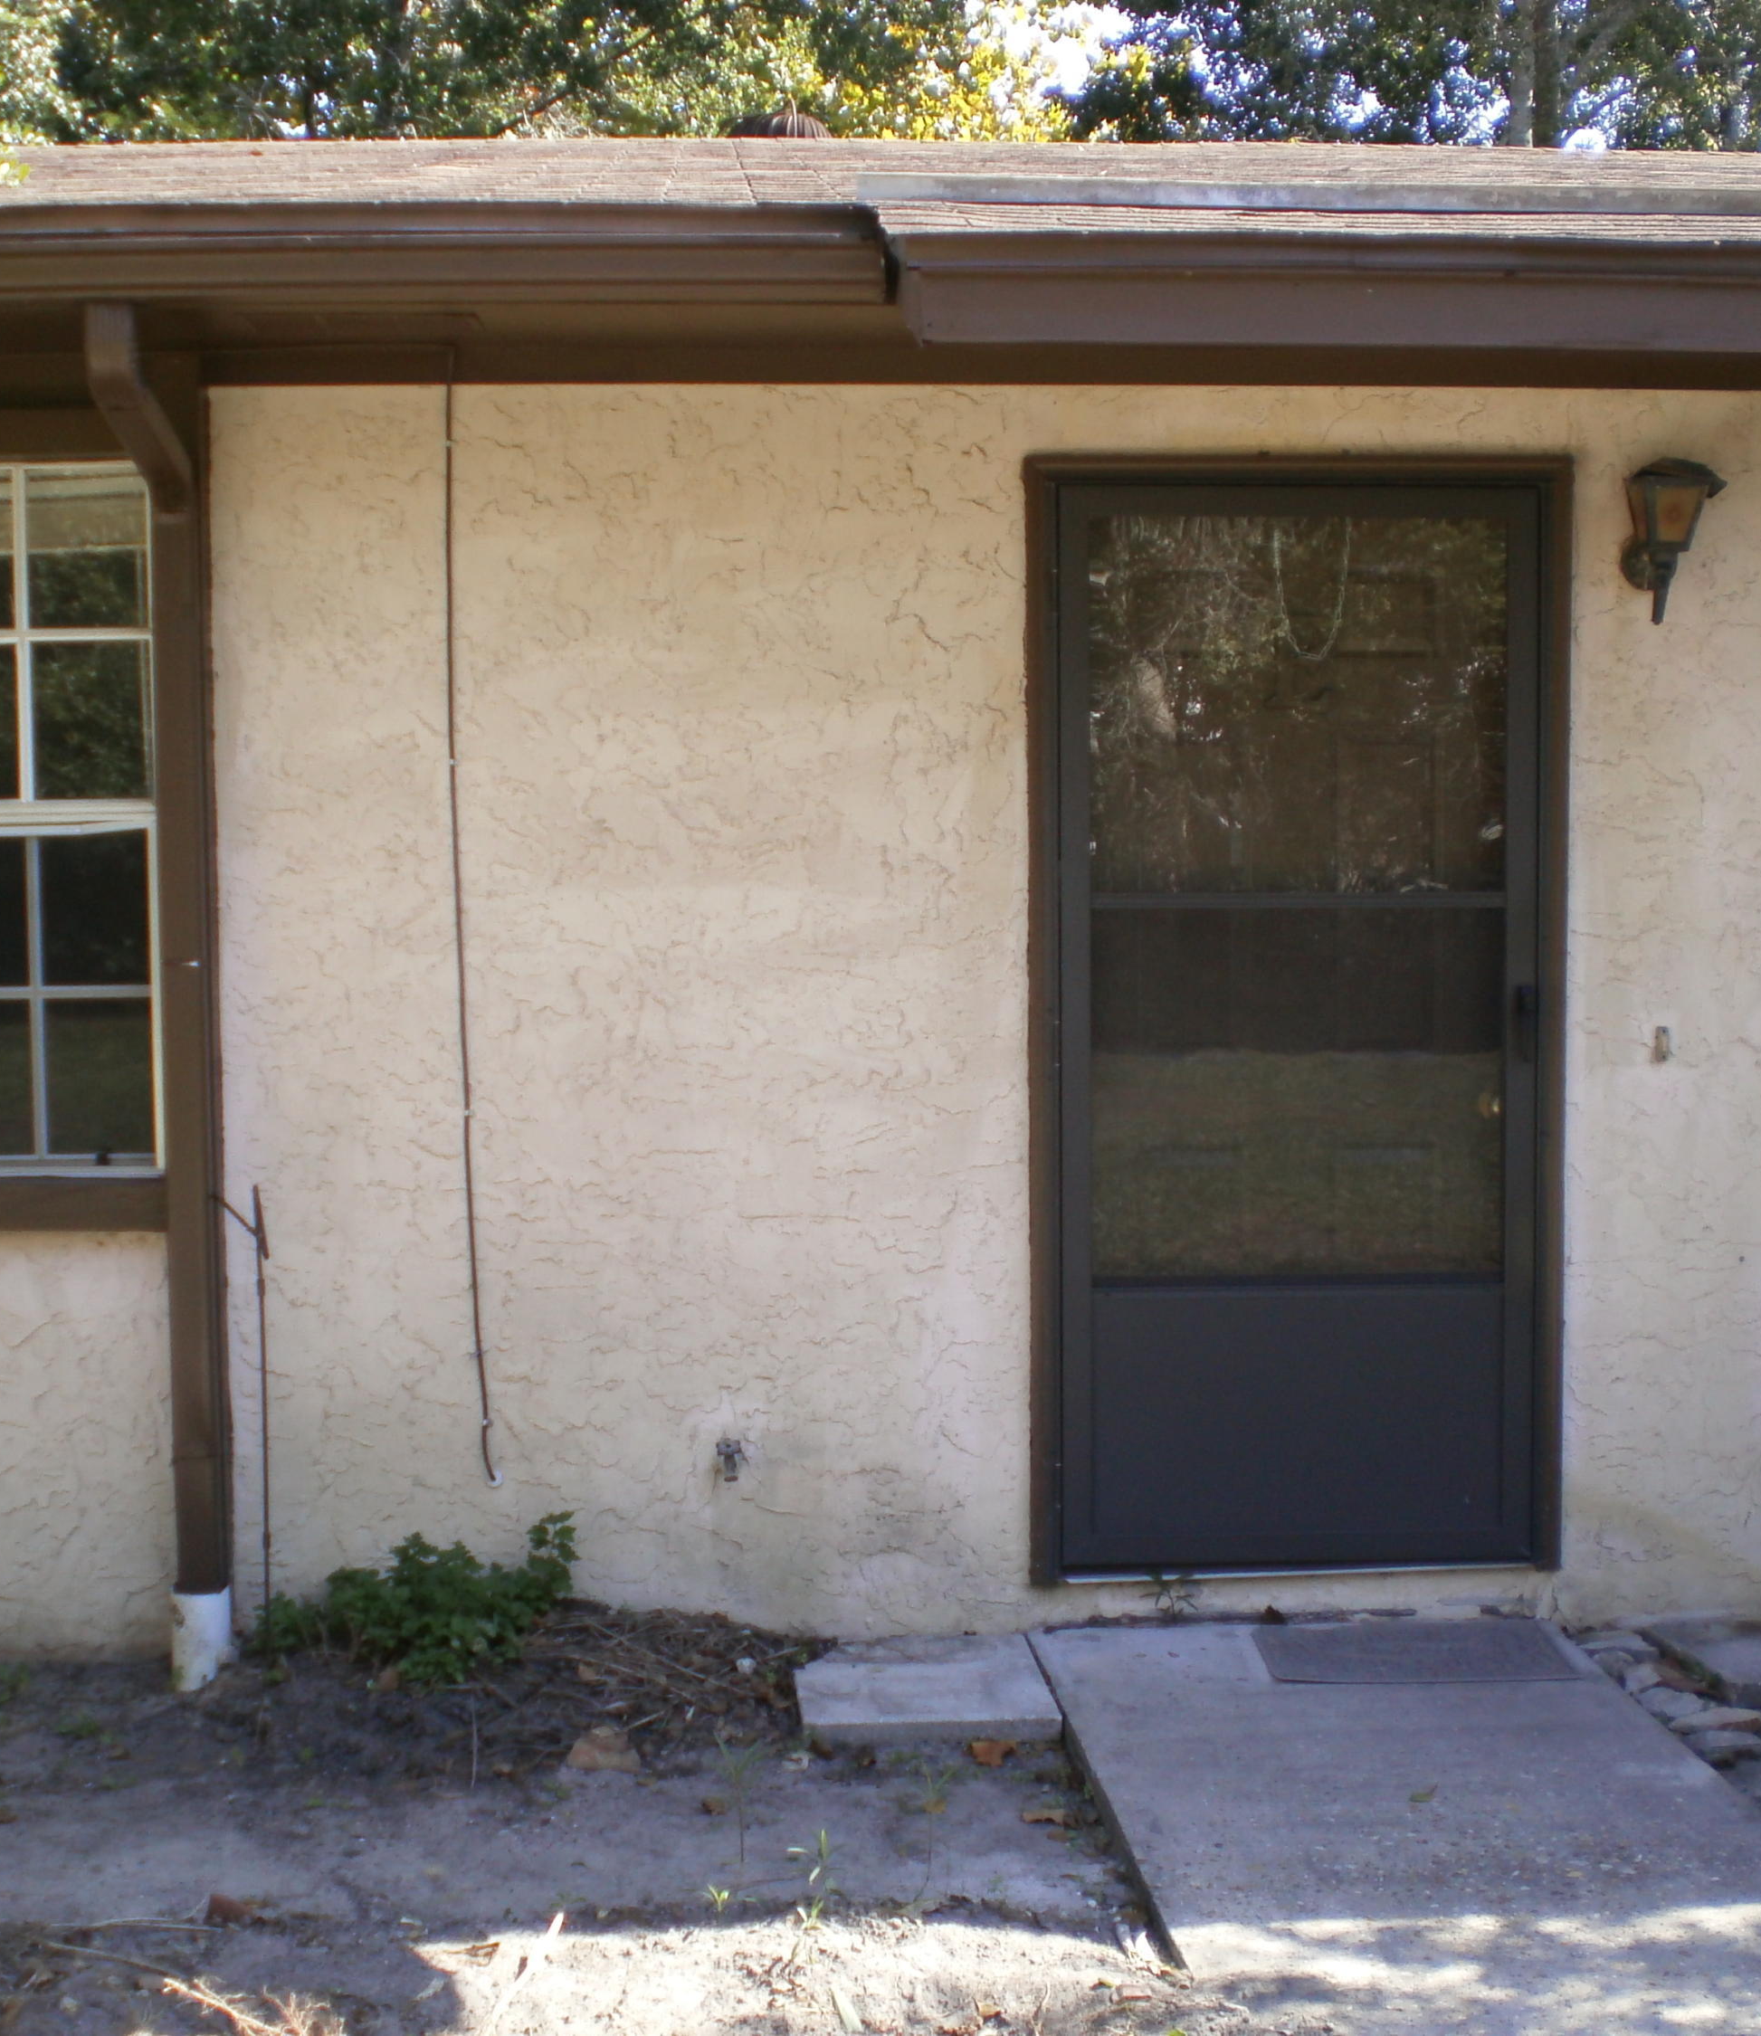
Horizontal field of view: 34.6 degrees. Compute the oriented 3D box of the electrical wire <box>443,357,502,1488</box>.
[{"bbox_3d":[-0.731,-0.162,5.104,0.065,2.050,0.020,-1,3,-3],"label":"electrical wire"}]

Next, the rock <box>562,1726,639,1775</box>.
[{"bbox_3d":[-0.455,1.199,4.622,0.127,0.055,0.080,-1,3,-3],"label":"rock"}]

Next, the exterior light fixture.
[{"bbox_3d":[1.422,-0.861,5.102,0.140,0.295,0.210,-1,3,-3],"label":"exterior light fixture"}]

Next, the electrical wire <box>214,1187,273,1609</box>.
[{"bbox_3d":[-1.151,0.687,5.094,0.100,0.765,0.040,-1,3,-3],"label":"electrical wire"}]

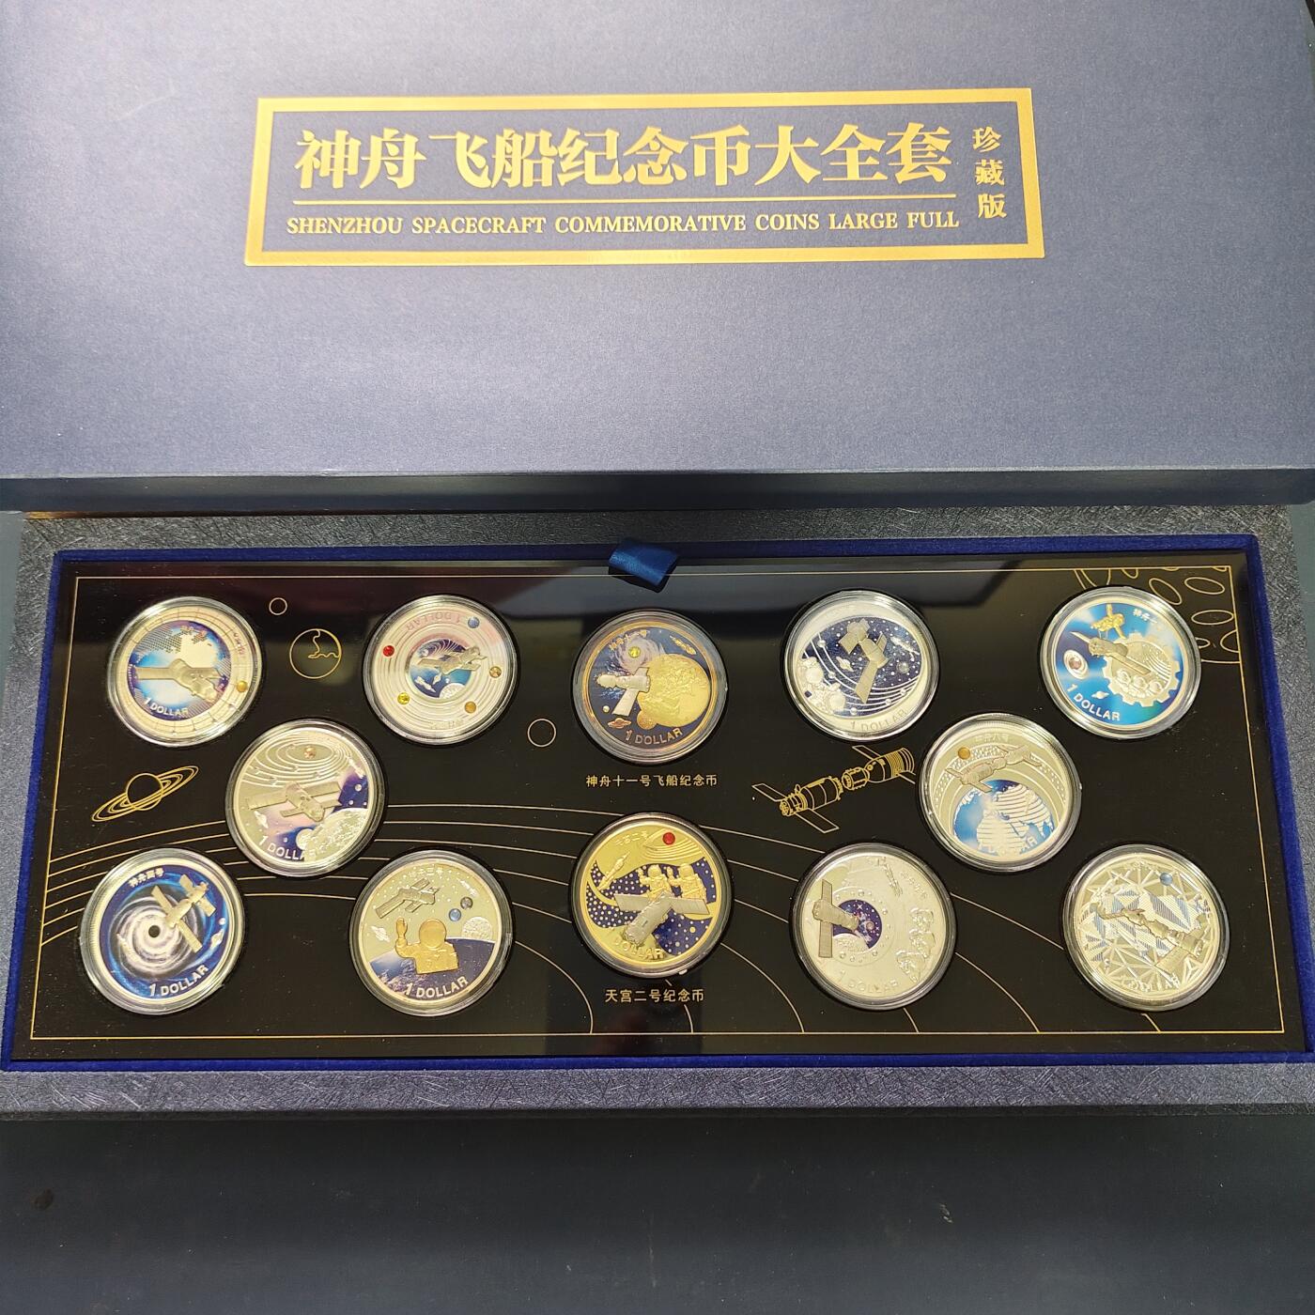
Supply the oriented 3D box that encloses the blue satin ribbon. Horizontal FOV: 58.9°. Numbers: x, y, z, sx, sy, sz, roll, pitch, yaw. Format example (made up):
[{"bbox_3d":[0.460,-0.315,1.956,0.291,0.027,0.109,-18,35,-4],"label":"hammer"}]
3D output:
[{"bbox_3d":[-0.004,-0.028,0.350,0.018,0.008,0.011,22,79,5],"label":"blue satin ribbon"}]

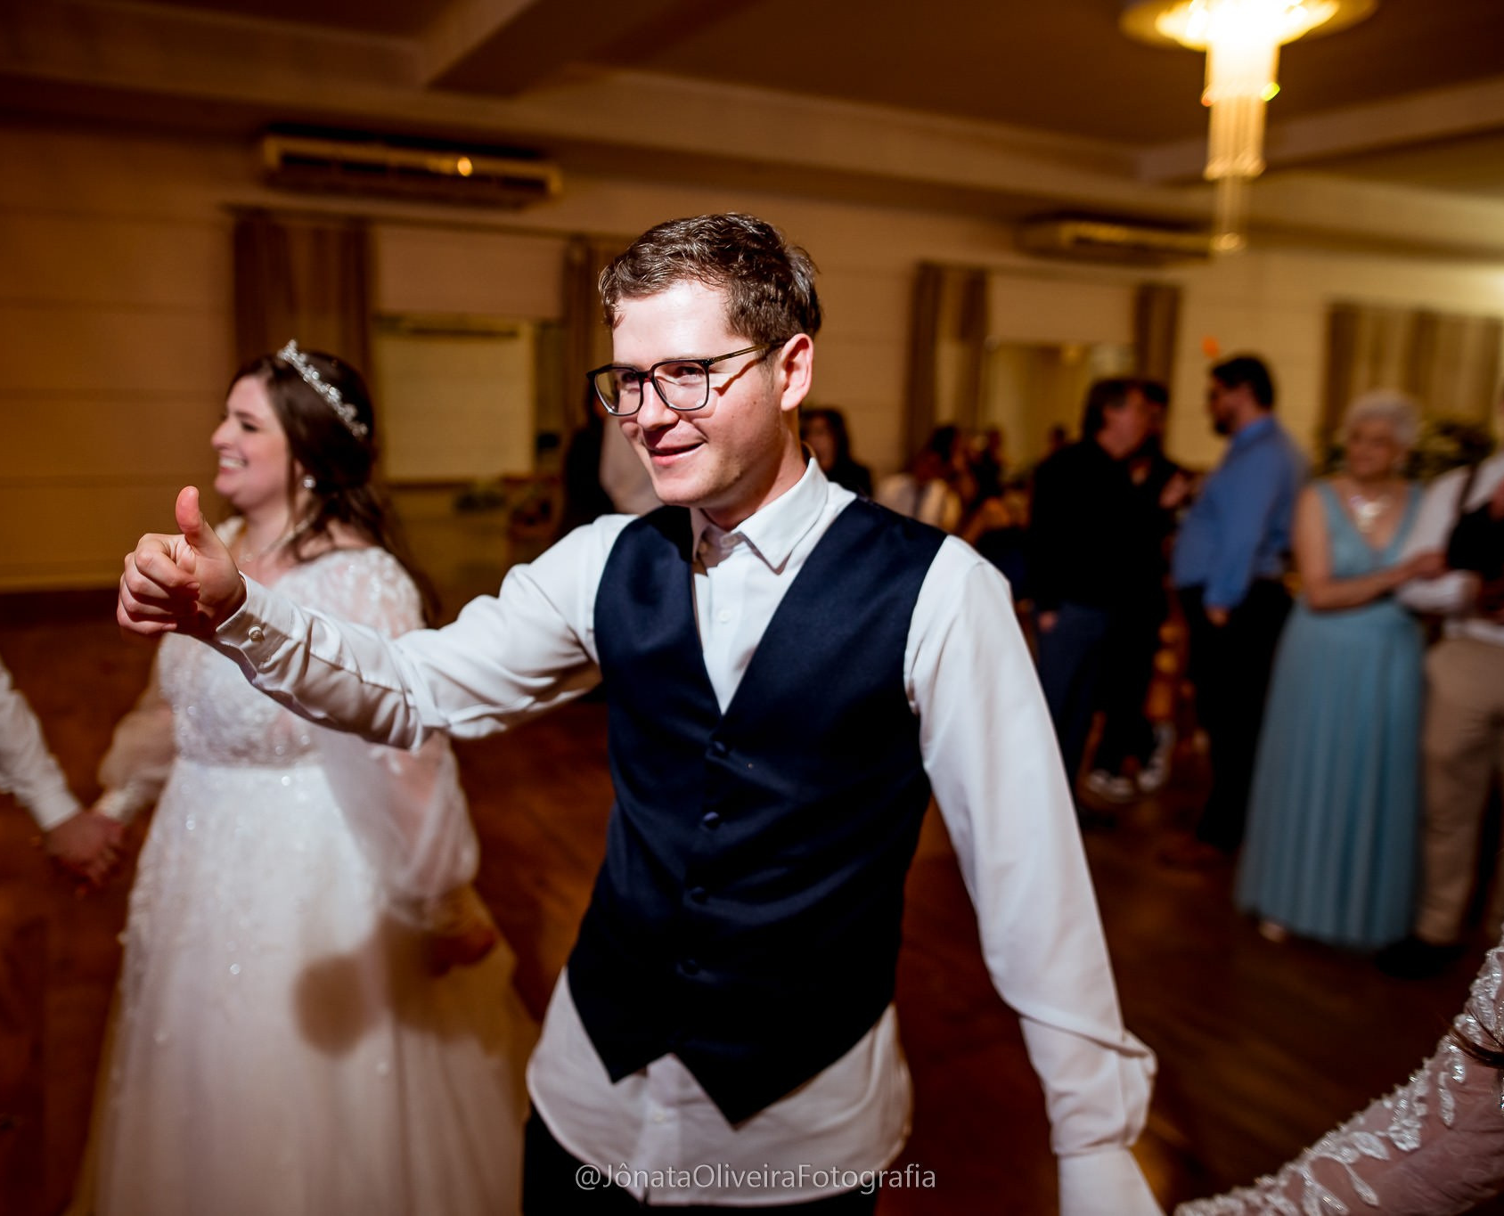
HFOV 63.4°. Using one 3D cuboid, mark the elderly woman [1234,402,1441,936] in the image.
[{"bbox_3d":[1.710,0.185,3.560,0.530,1.600,0.440,5,11,17],"label":"elderly woman"}]

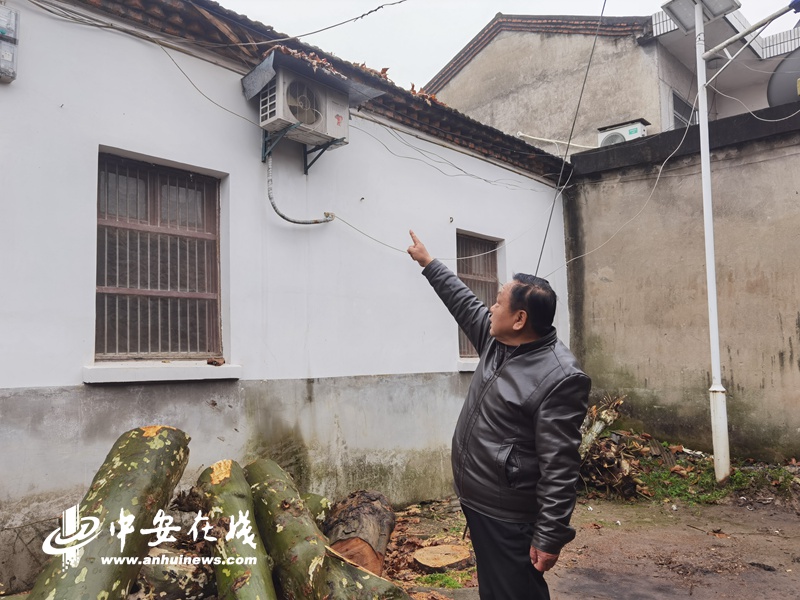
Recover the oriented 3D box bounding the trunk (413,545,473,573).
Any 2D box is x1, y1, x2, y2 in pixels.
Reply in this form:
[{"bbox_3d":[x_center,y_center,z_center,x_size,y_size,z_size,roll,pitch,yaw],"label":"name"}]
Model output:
[{"bbox_3d":[0.315,1.886,4.550,0.440,0.100,0.440,0,-5,0],"label":"trunk"}]

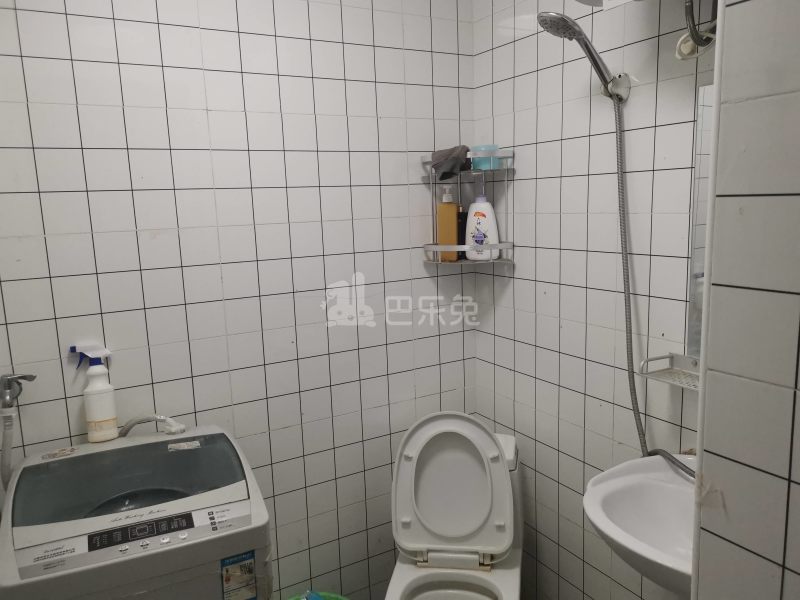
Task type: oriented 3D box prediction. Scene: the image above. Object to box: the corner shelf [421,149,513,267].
[{"bbox_3d":[0.225,-0.292,1.988,0.285,0.342,0.198,0,10,15],"label":"corner shelf"}]

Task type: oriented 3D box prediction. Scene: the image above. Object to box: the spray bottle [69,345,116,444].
[{"bbox_3d":[-0.738,0.224,1.519,0.093,0.250,0.070,-7,11,-29],"label":"spray bottle"}]

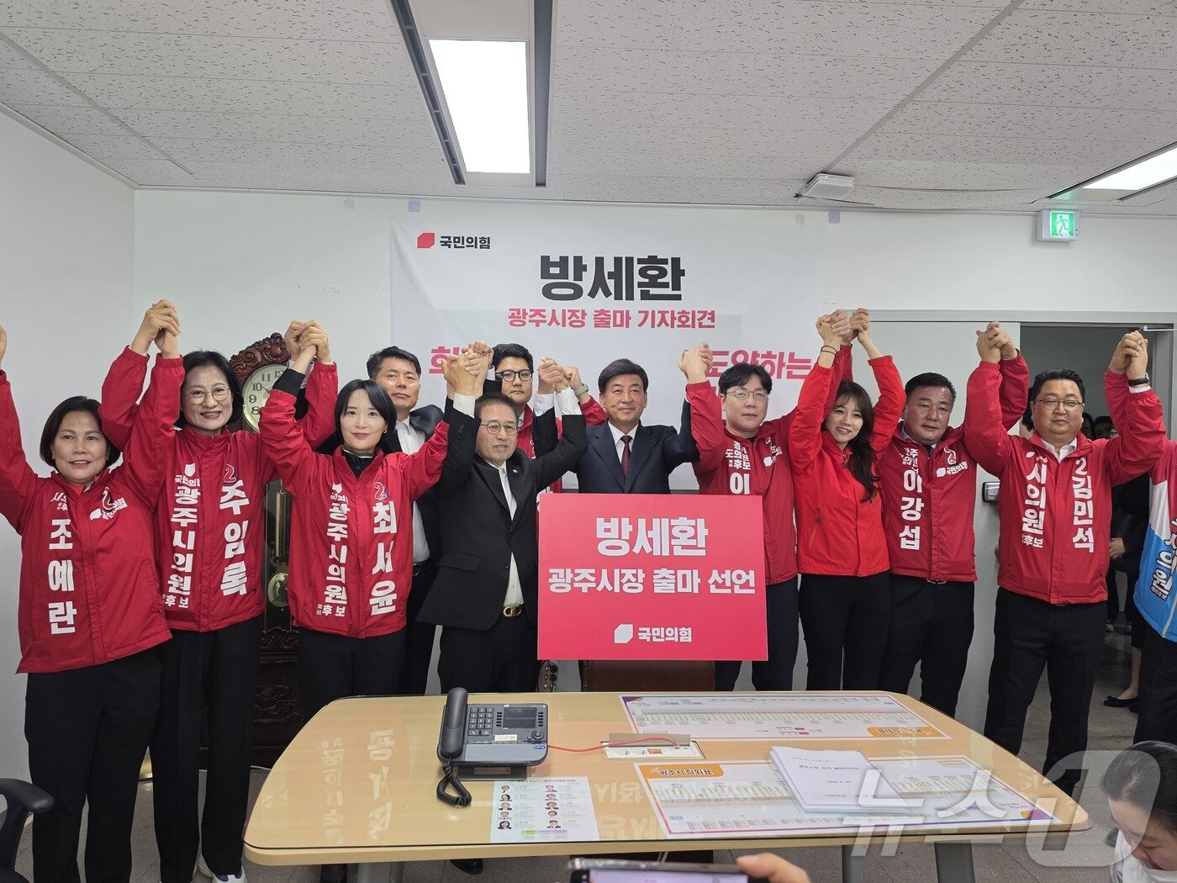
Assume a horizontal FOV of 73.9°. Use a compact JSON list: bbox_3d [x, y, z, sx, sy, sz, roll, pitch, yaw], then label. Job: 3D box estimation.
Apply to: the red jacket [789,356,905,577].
[{"bbox_3d":[0.984,0.093,3.000,0.410,0.820,0.310,1,1,6],"label":"red jacket"}]

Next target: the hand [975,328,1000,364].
[{"bbox_3d":[1.461,-0.351,2.860,0.085,0.125,0.080,0,2,-34],"label":"hand"}]

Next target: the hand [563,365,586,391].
[{"bbox_3d":[-0.057,-0.237,2.920,0.085,0.100,0.090,0,1,0],"label":"hand"}]

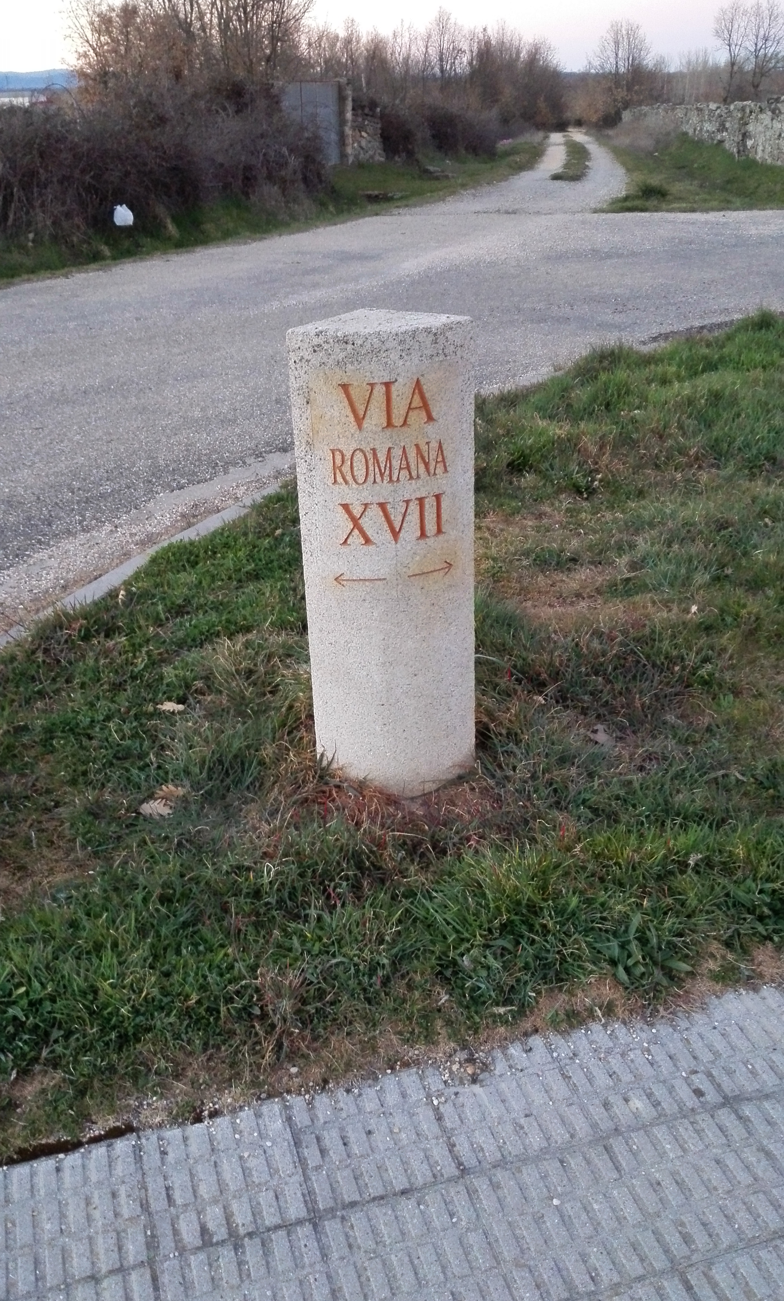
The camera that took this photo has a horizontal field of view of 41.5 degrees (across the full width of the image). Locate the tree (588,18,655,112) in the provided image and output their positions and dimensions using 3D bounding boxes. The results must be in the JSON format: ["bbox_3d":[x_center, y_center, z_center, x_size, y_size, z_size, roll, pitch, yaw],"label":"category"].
[{"bbox_3d":[15.698,-39.943,71.000,4.500,5.900,4.400,-1,29,0],"label":"tree"}]

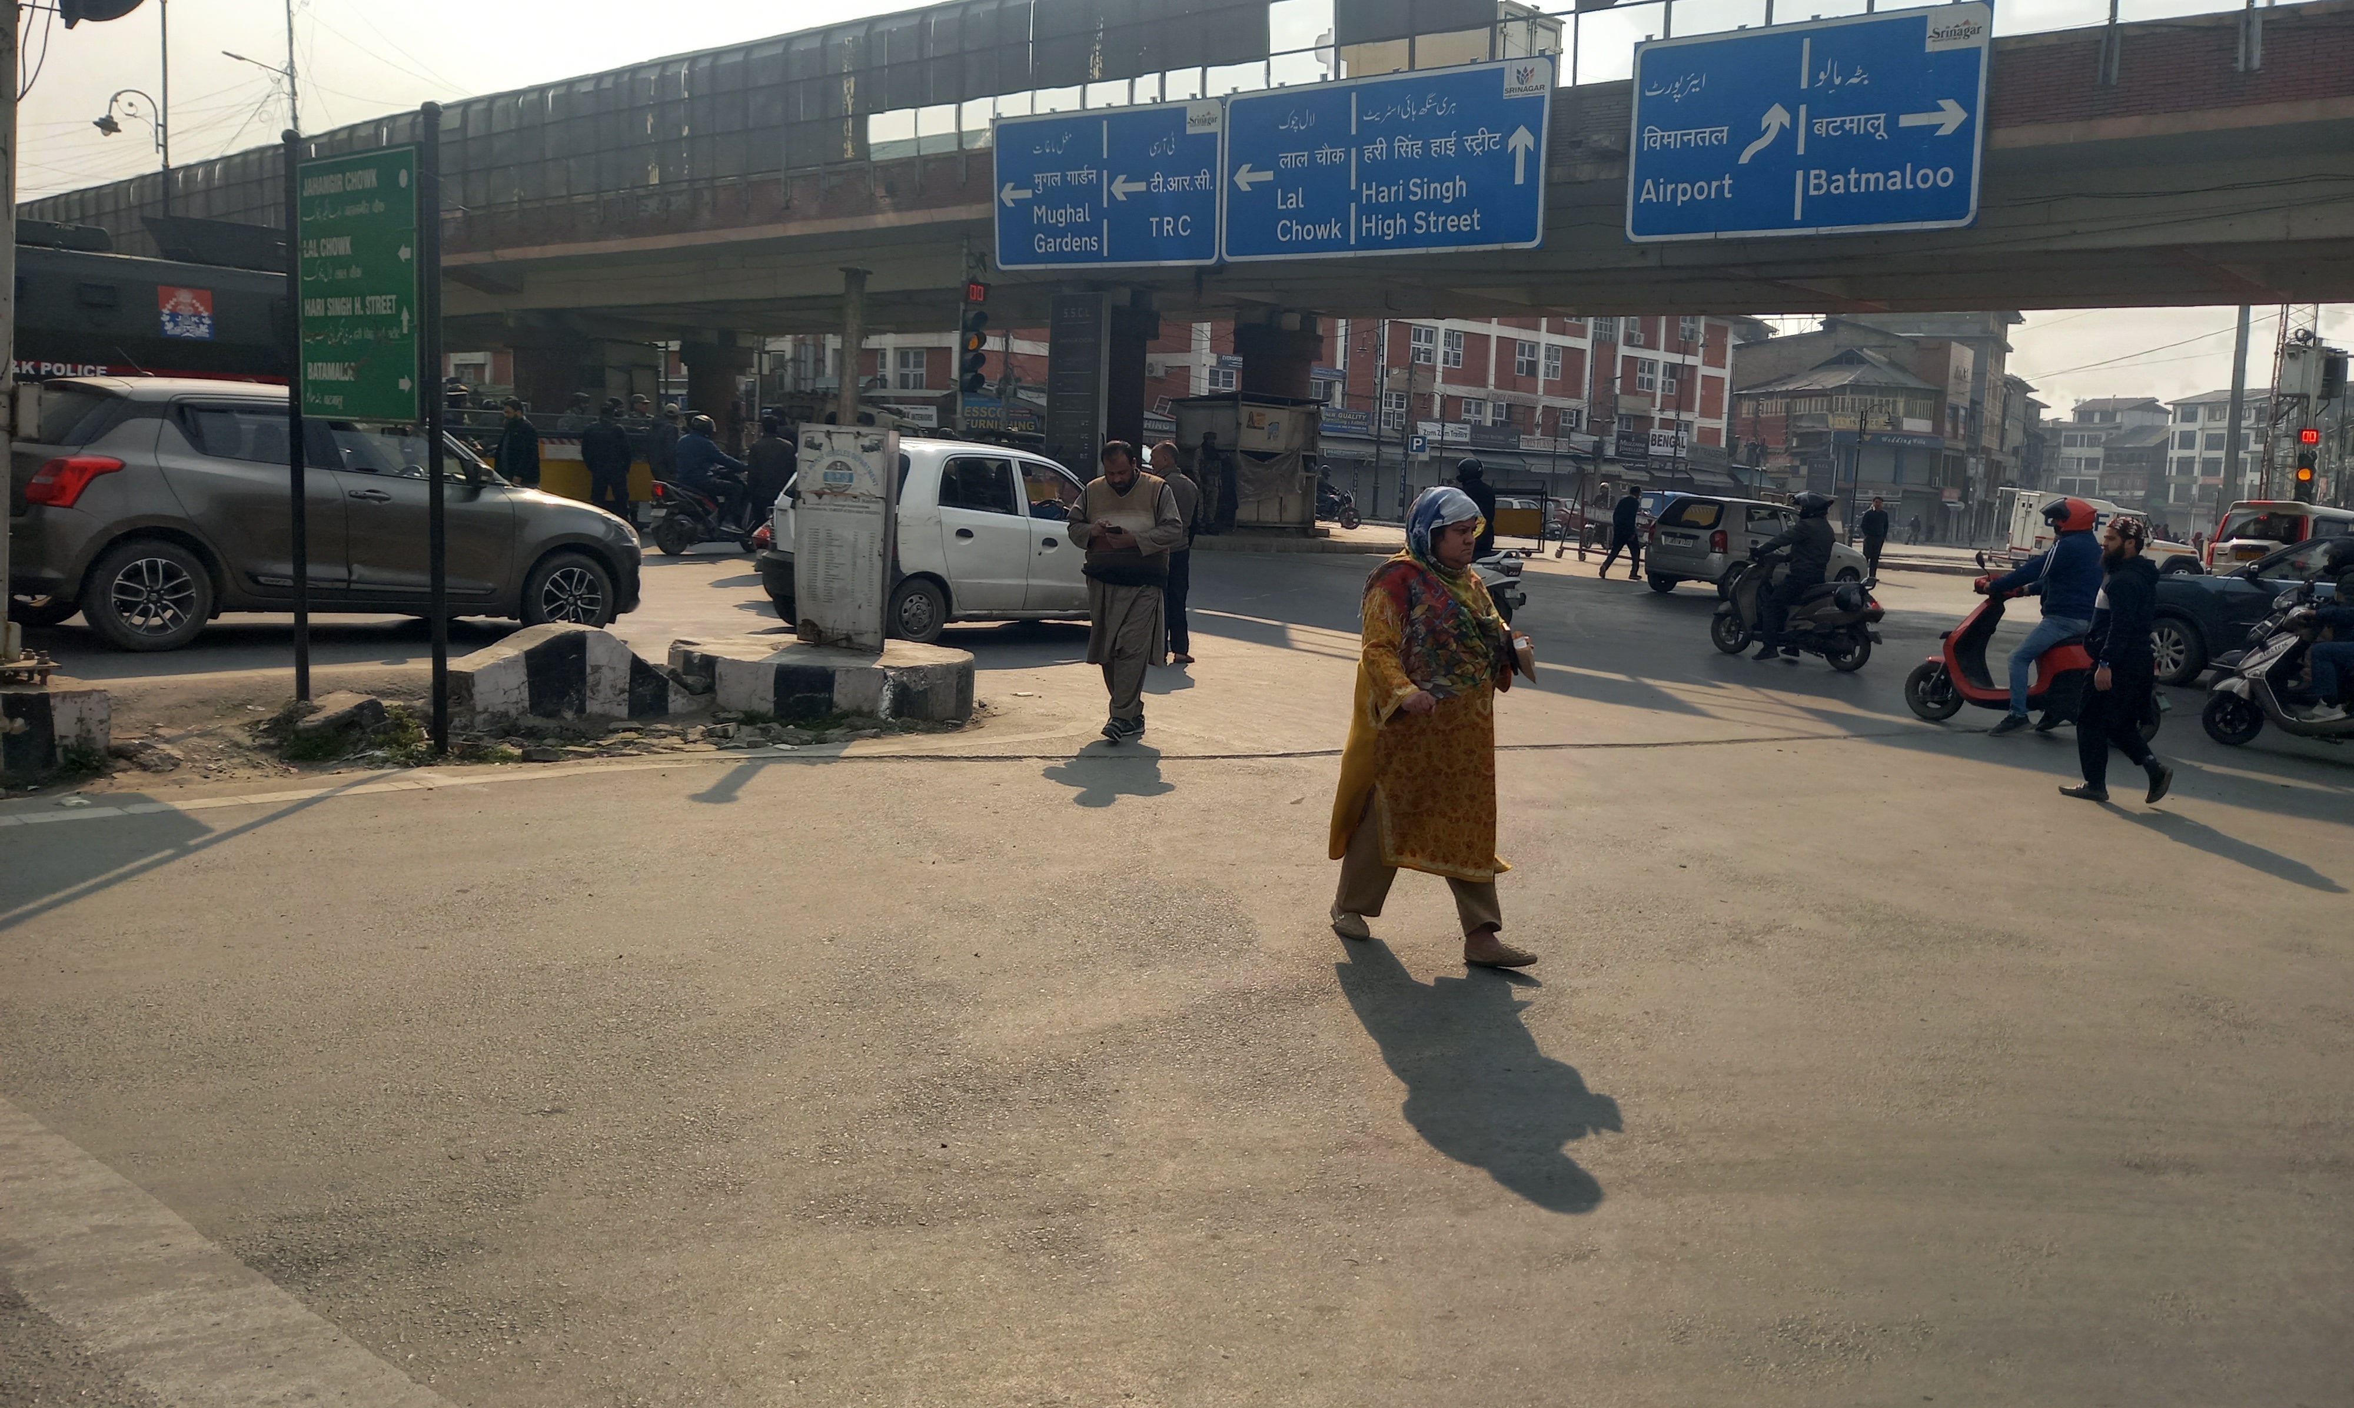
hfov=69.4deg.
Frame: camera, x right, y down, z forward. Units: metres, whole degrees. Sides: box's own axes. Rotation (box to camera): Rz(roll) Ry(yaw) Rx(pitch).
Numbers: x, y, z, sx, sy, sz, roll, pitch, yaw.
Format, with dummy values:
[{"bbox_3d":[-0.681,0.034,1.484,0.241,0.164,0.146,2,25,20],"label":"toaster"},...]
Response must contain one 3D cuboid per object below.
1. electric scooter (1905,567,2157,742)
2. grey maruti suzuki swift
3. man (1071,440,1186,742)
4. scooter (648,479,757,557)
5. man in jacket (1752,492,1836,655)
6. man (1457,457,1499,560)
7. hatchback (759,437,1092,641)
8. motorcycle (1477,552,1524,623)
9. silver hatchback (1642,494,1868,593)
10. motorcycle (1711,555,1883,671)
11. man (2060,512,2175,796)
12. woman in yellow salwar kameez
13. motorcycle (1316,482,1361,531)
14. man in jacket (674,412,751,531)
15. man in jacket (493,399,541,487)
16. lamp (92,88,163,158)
[{"bbox_3d":[6.280,-0.380,12.350,1.850,1.170,0.700,8,9,43],"label":"electric scooter"},{"bbox_3d":[-5.180,-1.160,10.430,1.735,1.530,3.840,7,7,38],"label":"grey maruti suzuki swift"},{"bbox_3d":[-0.267,-0.639,9.600,0.600,1.680,0.450,3,7,4],"label":"man"},{"bbox_3d":[-5.460,-2.320,19.900,0.680,1.130,1.800,6,8,31],"label":"scooter"},{"bbox_3d":[6.146,-1.282,16.900,0.800,1.620,0.580,9,10,42],"label":"man in jacket"},{"bbox_3d":[2.863,-1.671,16.700,0.560,1.450,0.750,-3,9,-38],"label":"man"},{"bbox_3d":[-1.698,-1.443,15.009,1.525,1.560,3.565,11,11,43],"label":"hatchback"},{"bbox_3d":[3.026,-1.405,18.337,0.680,1.120,1.780,-2,10,-35],"label":"motorcycle"},{"bbox_3d":[9.074,-2.431,26.689,3.600,1.460,1.475,-2,10,-33],"label":"silver hatchback"},{"bbox_3d":[6.191,-0.953,16.950,1.760,1.120,0.680,11,11,41],"label":"motorcycle"},{"bbox_3d":[5.597,-0.286,10.150,0.600,1.700,0.460,5,8,15],"label":"man"},{"bbox_3d":[0.870,0.050,5.780,0.660,1.590,0.540,4,7,20],"label":"woman in yellow salwar kameez"},{"bbox_3d":[4.016,-5.184,45.000,2.020,1.100,0.750,6,8,32],"label":"motorcycle"},{"bbox_3d":[-5.449,-2.706,20.000,0.580,1.300,0.820,7,9,32],"label":"man in jacket"},{"bbox_3d":[-7.800,-2.770,20.100,0.540,1.700,0.400,7,8,35],"label":"man in jacket"},{"bbox_3d":[-16.663,-9.215,27.000,1.000,1.060,0.420,-2,8,-32],"label":"lamp"}]

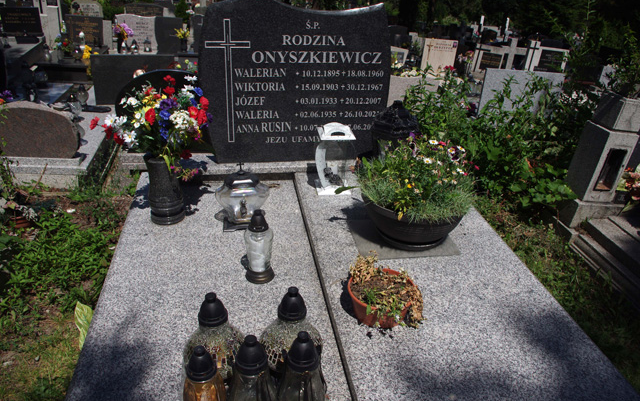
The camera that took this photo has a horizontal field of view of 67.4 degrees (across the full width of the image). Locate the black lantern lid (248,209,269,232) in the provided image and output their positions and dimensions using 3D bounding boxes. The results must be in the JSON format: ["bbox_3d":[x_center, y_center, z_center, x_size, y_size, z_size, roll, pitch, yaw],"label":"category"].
[{"bbox_3d":[-0.212,0.067,1.674,0.068,0.059,0.068,2,29,-1],"label":"black lantern lid"}]

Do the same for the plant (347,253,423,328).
[{"bbox_3d":[0.208,0.308,1.604,0.245,0.165,0.245,-3,30,-10],"label":"plant"}]

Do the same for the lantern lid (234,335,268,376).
[{"bbox_3d":[-0.164,0.364,1.155,0.077,0.079,0.077,-3,30,-10],"label":"lantern lid"}]

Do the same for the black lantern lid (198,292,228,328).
[{"bbox_3d":[-0.286,0.282,1.279,0.077,0.071,0.077,-3,30,-10],"label":"black lantern lid"}]

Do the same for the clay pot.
[{"bbox_3d":[0.199,0.333,1.608,0.213,0.108,0.213,2,30,-1],"label":"clay pot"}]

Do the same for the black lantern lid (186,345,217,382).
[{"bbox_3d":[-0.294,0.393,1.181,0.075,0.070,0.075,-3,30,-10],"label":"black lantern lid"}]

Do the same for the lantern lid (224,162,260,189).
[{"bbox_3d":[-0.320,-0.112,1.974,0.150,0.098,0.140,-3,30,-10],"label":"lantern lid"}]

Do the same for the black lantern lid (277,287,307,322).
[{"bbox_3d":[-0.069,0.259,1.231,0.074,0.069,0.074,2,30,-1],"label":"black lantern lid"}]

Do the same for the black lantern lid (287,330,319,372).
[{"bbox_3d":[-0.034,0.334,1.081,0.074,0.076,0.074,2,30,-1],"label":"black lantern lid"}]

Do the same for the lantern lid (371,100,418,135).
[{"bbox_3d":[0.364,-0.407,2.331,0.220,0.140,0.200,-3,30,-10],"label":"lantern lid"}]

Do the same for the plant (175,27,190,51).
[{"bbox_3d":[-2.050,-2.403,7.200,0.240,0.400,0.230,-1,28,-9],"label":"plant"}]

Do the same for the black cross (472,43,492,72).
[{"bbox_3d":[2.519,-2.229,7.500,0.250,0.480,0.040,8,28,9],"label":"black cross"}]

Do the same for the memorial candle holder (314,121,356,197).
[{"bbox_3d":[0.066,-0.199,2.320,0.165,0.310,0.165,-3,30,-10],"label":"memorial candle holder"}]

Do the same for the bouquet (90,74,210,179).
[{"bbox_3d":[-0.637,-0.291,1.875,0.430,0.380,0.320,-3,30,-10],"label":"bouquet"}]

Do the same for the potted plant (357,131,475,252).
[{"bbox_3d":[0.384,-0.050,2.026,0.485,0.395,0.460,-3,30,-10],"label":"potted plant"}]

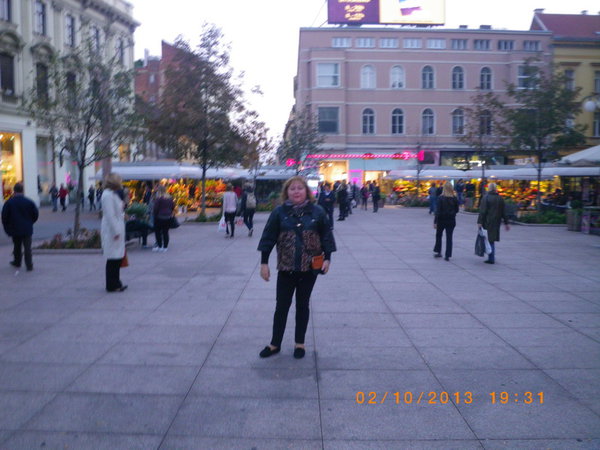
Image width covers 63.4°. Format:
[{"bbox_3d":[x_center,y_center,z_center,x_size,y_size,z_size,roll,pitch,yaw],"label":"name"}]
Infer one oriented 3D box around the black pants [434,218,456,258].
[{"bbox_3d":[3.031,0.229,10.109,0.430,0.920,0.380,-1,5,-11],"label":"black pants"}]

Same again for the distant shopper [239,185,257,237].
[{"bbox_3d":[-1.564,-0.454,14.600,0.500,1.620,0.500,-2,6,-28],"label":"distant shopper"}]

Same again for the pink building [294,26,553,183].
[{"bbox_3d":[11.156,-10.214,49.848,22.700,15.000,13.000,1,5,0],"label":"pink building"}]

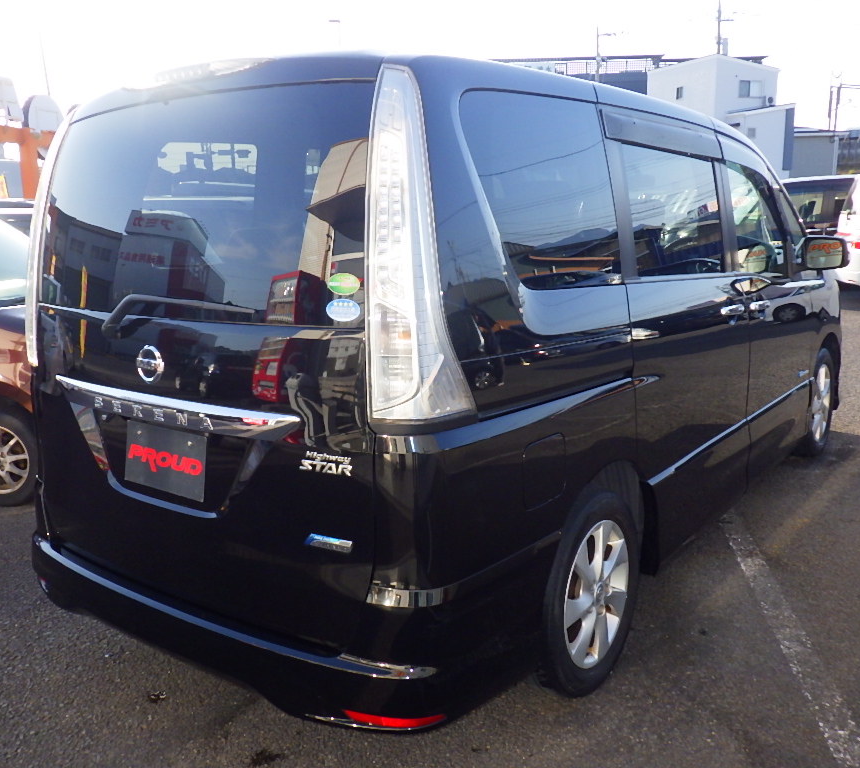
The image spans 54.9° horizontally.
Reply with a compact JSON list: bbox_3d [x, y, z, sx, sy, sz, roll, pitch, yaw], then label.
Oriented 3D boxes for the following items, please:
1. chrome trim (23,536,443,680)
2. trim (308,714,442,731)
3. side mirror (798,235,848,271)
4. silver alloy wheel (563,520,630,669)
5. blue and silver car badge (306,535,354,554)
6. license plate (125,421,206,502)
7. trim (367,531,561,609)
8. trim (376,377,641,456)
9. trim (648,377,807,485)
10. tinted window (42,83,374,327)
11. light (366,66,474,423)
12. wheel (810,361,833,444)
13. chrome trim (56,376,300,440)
[{"bbox_3d":[-0.688,0.539,2.228,1.660,0.072,0.155,7,15,36],"label":"chrome trim"},{"bbox_3d":[-0.120,0.735,1.853,0.290,0.043,0.150,7,15,36],"label":"trim"},{"bbox_3d":[1.869,-0.620,3.919,0.215,0.165,0.130,7,15,36],"label":"side mirror"},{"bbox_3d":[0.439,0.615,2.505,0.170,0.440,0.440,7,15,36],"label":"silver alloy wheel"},{"bbox_3d":[-0.225,0.353,1.835,0.125,0.032,0.010,3,13,23],"label":"blue and silver car badge"},{"bbox_3d":[-0.692,0.198,2.155,0.330,0.165,0.020,7,6,36],"label":"license plate"},{"bbox_3d":[0.096,0.421,1.987,0.216,0.085,0.540,7,15,36],"label":"trim"},{"bbox_3d":[0.248,0.051,2.105,0.188,0.078,0.980,7,15,36],"label":"trim"},{"bbox_3d":[1.349,0.143,3.481,0.030,0.034,2.200,7,13,36],"label":"trim"},{"bbox_3d":[-0.659,-0.445,2.104,1.330,0.550,0.105,7,1,36],"label":"tinted window"},{"bbox_3d":[-0.045,-0.289,1.721,0.225,0.765,0.190,2,8,37],"label":"light"},{"bbox_3d":[2.147,0.099,4.729,0.180,0.440,0.440,7,15,36],"label":"wheel"},{"bbox_3d":[-0.706,0.064,2.113,1.000,0.078,0.080,7,15,36],"label":"chrome trim"}]

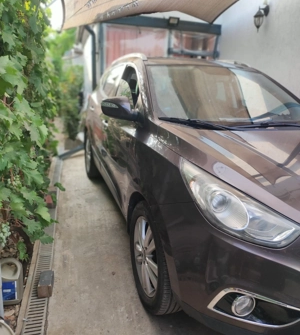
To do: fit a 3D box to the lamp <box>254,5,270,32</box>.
[{"bbox_3d":[1.718,-2.304,4.503,0.210,0.370,0.160,-2,16,-15],"label":"lamp"}]

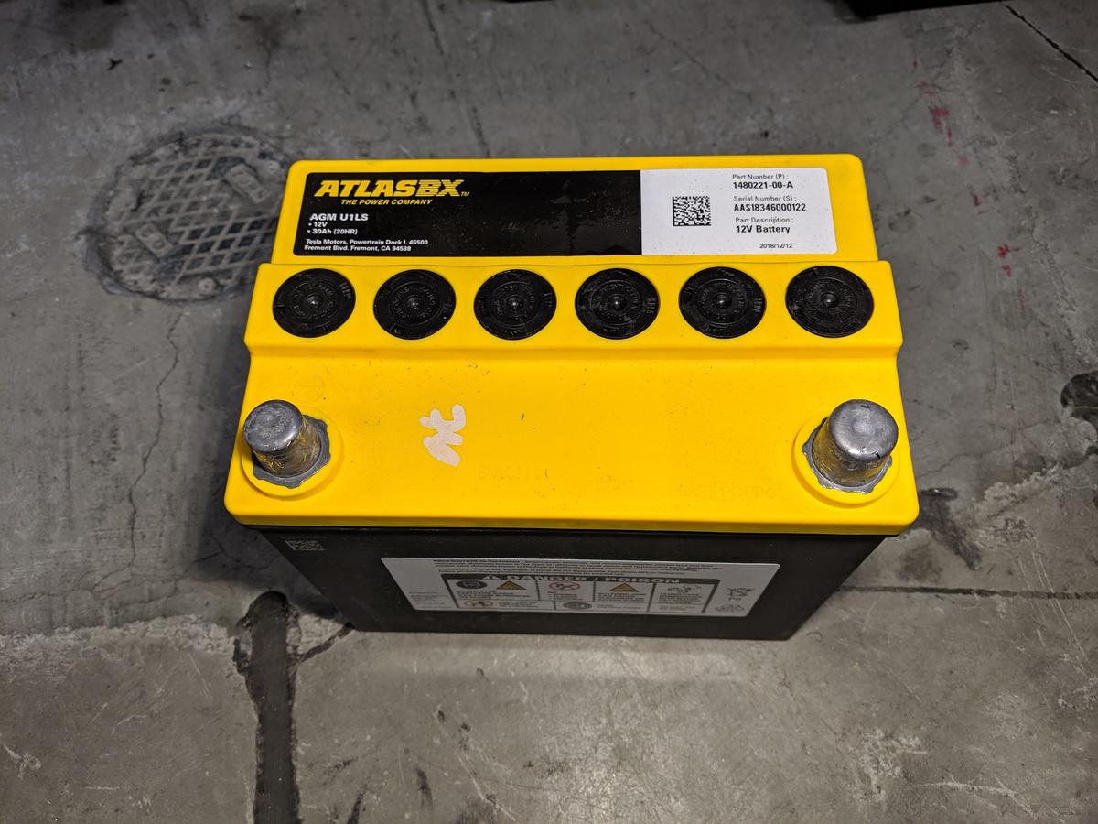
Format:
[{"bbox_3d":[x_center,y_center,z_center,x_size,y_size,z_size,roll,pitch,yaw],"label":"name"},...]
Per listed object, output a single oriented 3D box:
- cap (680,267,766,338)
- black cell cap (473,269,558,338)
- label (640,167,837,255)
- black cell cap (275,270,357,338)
[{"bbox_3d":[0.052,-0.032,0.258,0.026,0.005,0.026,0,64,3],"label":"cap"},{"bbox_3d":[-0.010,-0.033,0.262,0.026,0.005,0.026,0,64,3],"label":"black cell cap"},{"bbox_3d":[0.062,-0.066,0.282,0.062,0.001,0.035,0,64,3],"label":"label"},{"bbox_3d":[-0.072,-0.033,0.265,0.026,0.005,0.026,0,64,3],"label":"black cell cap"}]

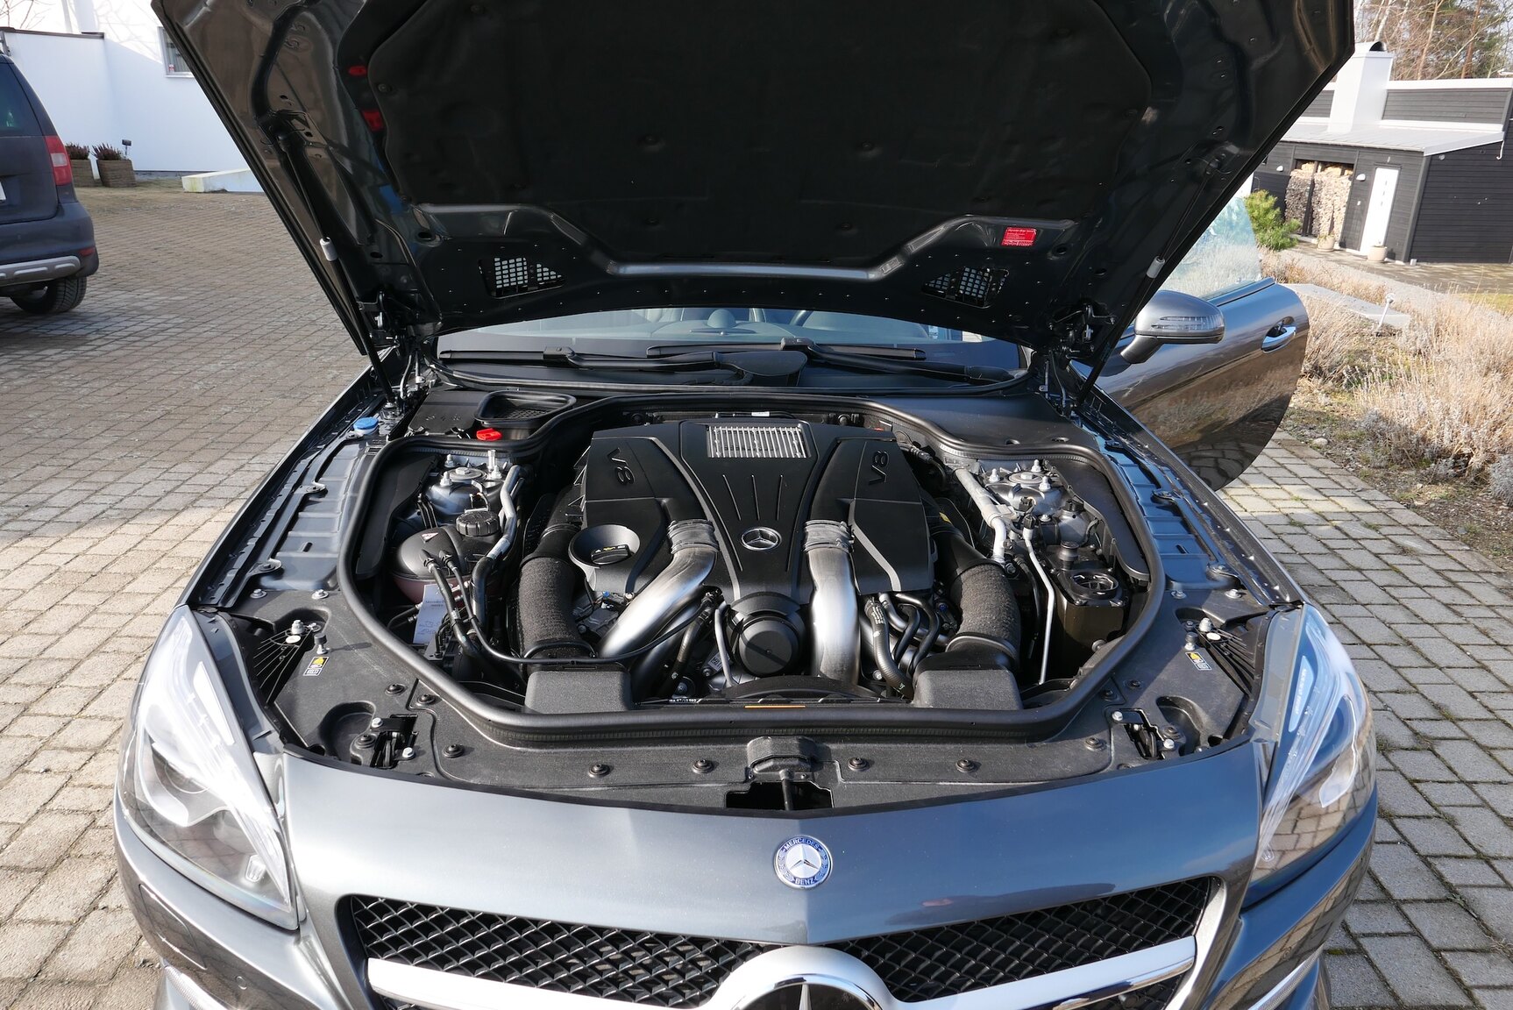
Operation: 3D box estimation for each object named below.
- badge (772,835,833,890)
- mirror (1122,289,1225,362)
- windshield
[{"bbox_3d":[0.046,0.348,0.985,0.057,0.008,0.057,0,44,-4],"label":"badge"},{"bbox_3d":[1.027,-0.440,2.480,0.235,0.160,0.135,17,26,37],"label":"mirror"},{"bbox_3d":[-0.056,-0.563,2.577,1.400,0.150,0.760,0,48,-4],"label":"windshield"}]

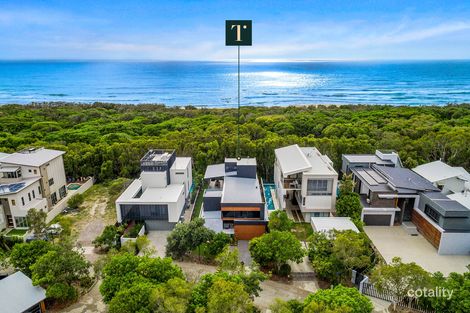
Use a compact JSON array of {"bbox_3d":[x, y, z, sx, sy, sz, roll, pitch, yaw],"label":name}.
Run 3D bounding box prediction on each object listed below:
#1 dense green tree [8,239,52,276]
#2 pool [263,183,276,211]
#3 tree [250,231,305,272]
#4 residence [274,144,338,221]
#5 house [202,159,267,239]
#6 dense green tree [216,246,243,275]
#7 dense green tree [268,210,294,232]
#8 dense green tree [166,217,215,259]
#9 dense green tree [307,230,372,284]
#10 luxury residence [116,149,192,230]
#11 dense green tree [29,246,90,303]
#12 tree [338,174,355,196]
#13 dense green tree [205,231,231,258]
[{"bbox_3d":[-26.930,14.030,41.520,5.300,5.600,5.300,0,17,0],"label":"dense green tree"},{"bbox_3d":[7.400,8.702,65.151,2.400,1.000,12.600,0,17,0],"label":"pool"},{"bbox_3d":[5.730,13.560,43.670,7.700,5.370,7.700,0,17,0],"label":"tree"},{"bbox_3d":[13.900,4.630,64.260,9.800,10.300,18.500,0,17,0],"label":"residence"},{"bbox_3d":[-0.250,6.456,56.140,10.700,8.600,17.500,0,17,0],"label":"house"},{"bbox_3d":[-0.740,14.410,42.270,3.500,4.570,3.500,0,17,0],"label":"dense green tree"},{"bbox_3d":[7.780,11.320,52.570,4.330,4.410,4.330,0,17,0],"label":"dense green tree"},{"bbox_3d":[-6.400,11.504,45.191,6.800,5.400,6.400,0,17,0],"label":"dense green tree"},{"bbox_3d":[13.400,12.715,40.750,8.000,5.700,6.800,0,17,0],"label":"dense green tree"},{"bbox_3d":[-13.600,5.084,57.705,9.400,10.300,19.300,0,17,0],"label":"luxury residence"},{"bbox_3d":[-20.500,13.514,37.648,6.600,6.000,6.300,0,17,0],"label":"dense green tree"},{"bbox_3d":[21.590,6.640,60.640,2.950,6.700,2.950,0,17,0],"label":"tree"},{"bbox_3d":[-2.500,12.356,45.140,3.700,3.800,3.600,0,17,0],"label":"dense green tree"}]

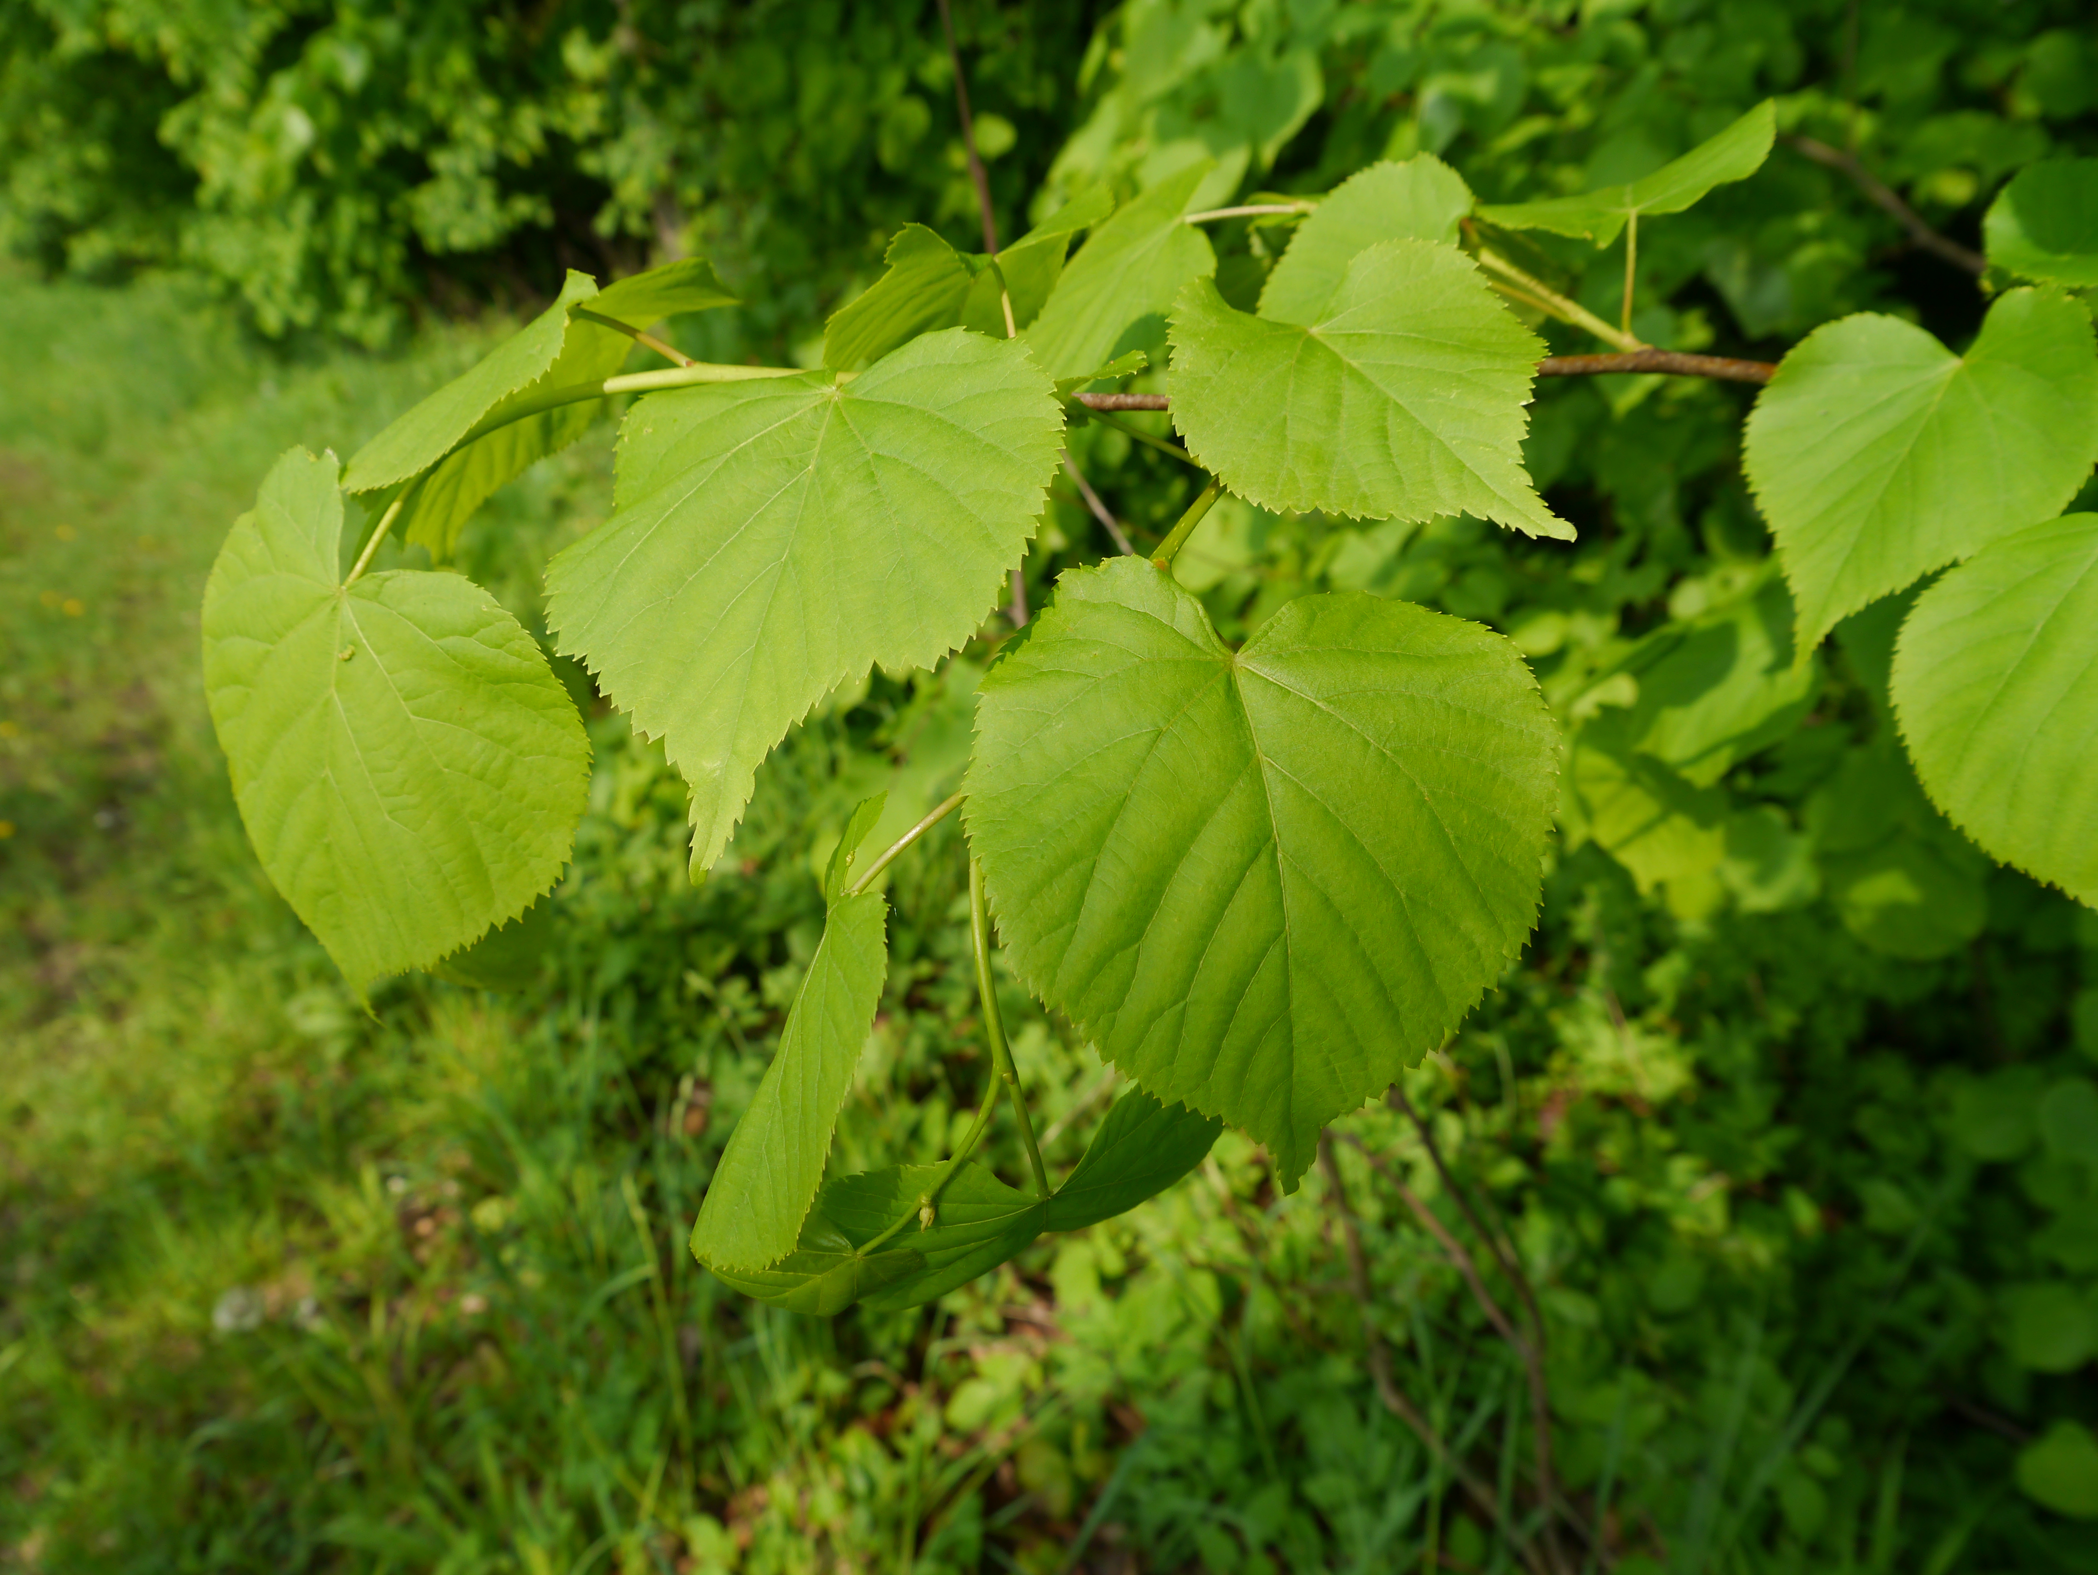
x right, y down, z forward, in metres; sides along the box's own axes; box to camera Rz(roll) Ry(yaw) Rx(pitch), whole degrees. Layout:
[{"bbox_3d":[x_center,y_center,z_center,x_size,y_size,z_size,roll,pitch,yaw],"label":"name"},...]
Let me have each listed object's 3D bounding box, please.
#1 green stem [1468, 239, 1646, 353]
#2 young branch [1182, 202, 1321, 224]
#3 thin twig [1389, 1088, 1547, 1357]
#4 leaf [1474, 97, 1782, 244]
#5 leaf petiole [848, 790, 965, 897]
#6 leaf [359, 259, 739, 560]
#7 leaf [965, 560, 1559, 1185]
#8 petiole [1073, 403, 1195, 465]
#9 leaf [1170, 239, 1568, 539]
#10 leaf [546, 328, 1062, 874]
[{"bbox_3d":[0.113,-0.110,0.380,0.052,0.007,0.007,37,35,13],"label":"green stem"},{"bbox_3d":[0.050,-0.142,0.420,0.036,0.004,0.004,-5,24,0],"label":"young branch"},{"bbox_3d":[0.242,0.250,0.975,0.014,0.209,0.014,-31,15,0],"label":"thin twig"},{"bbox_3d":[0.132,-0.141,0.390,0.070,0.020,0.045,-14,19,11],"label":"leaf"},{"bbox_3d":[-0.028,0.011,0.340,0.036,0.004,0.004,-42,41,-19],"label":"leaf petiole"},{"bbox_3d":[-0.110,-0.082,0.365,0.050,0.038,0.077,29,73,39],"label":"leaf"},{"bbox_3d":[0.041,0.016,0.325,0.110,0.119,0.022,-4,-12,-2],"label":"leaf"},{"bbox_3d":[0.018,-0.067,0.329,0.033,0.003,0.003,33,13,23],"label":"petiole"},{"bbox_3d":[0.064,-0.081,0.345,0.062,0.020,0.072,-35,73,-16],"label":"leaf"},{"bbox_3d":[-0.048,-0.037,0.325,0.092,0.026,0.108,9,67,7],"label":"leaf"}]

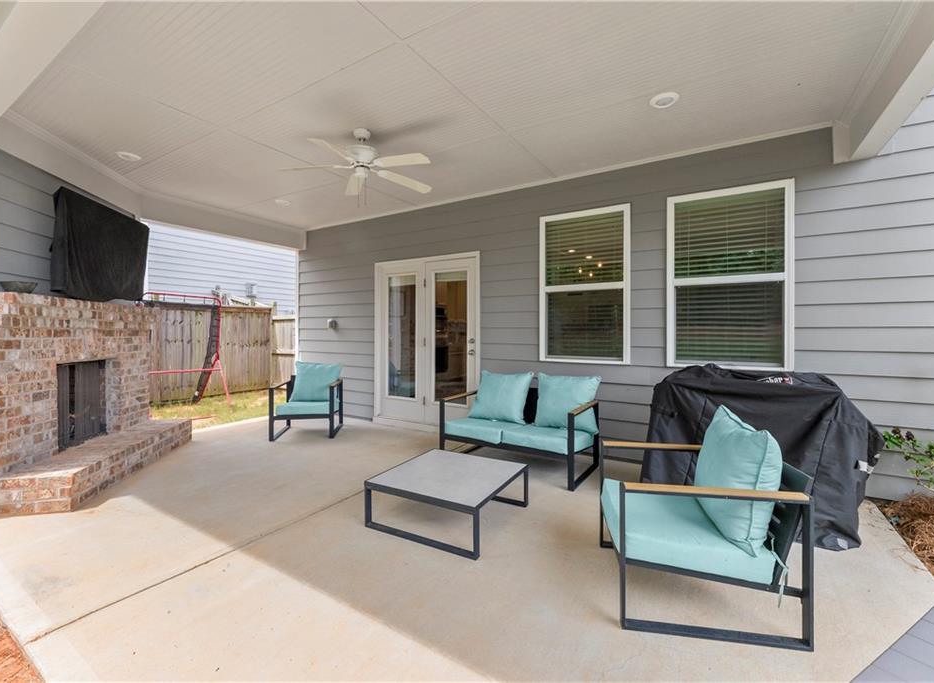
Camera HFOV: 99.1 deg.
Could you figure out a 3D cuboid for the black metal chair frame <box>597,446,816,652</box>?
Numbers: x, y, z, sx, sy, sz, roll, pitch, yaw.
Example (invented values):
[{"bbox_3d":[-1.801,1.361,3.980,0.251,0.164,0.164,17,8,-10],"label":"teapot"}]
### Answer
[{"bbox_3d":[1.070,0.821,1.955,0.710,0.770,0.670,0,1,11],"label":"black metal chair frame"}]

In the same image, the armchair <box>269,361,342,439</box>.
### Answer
[{"bbox_3d":[-1.940,0.704,4.910,0.670,0.840,0.710,0,1,-10],"label":"armchair"}]

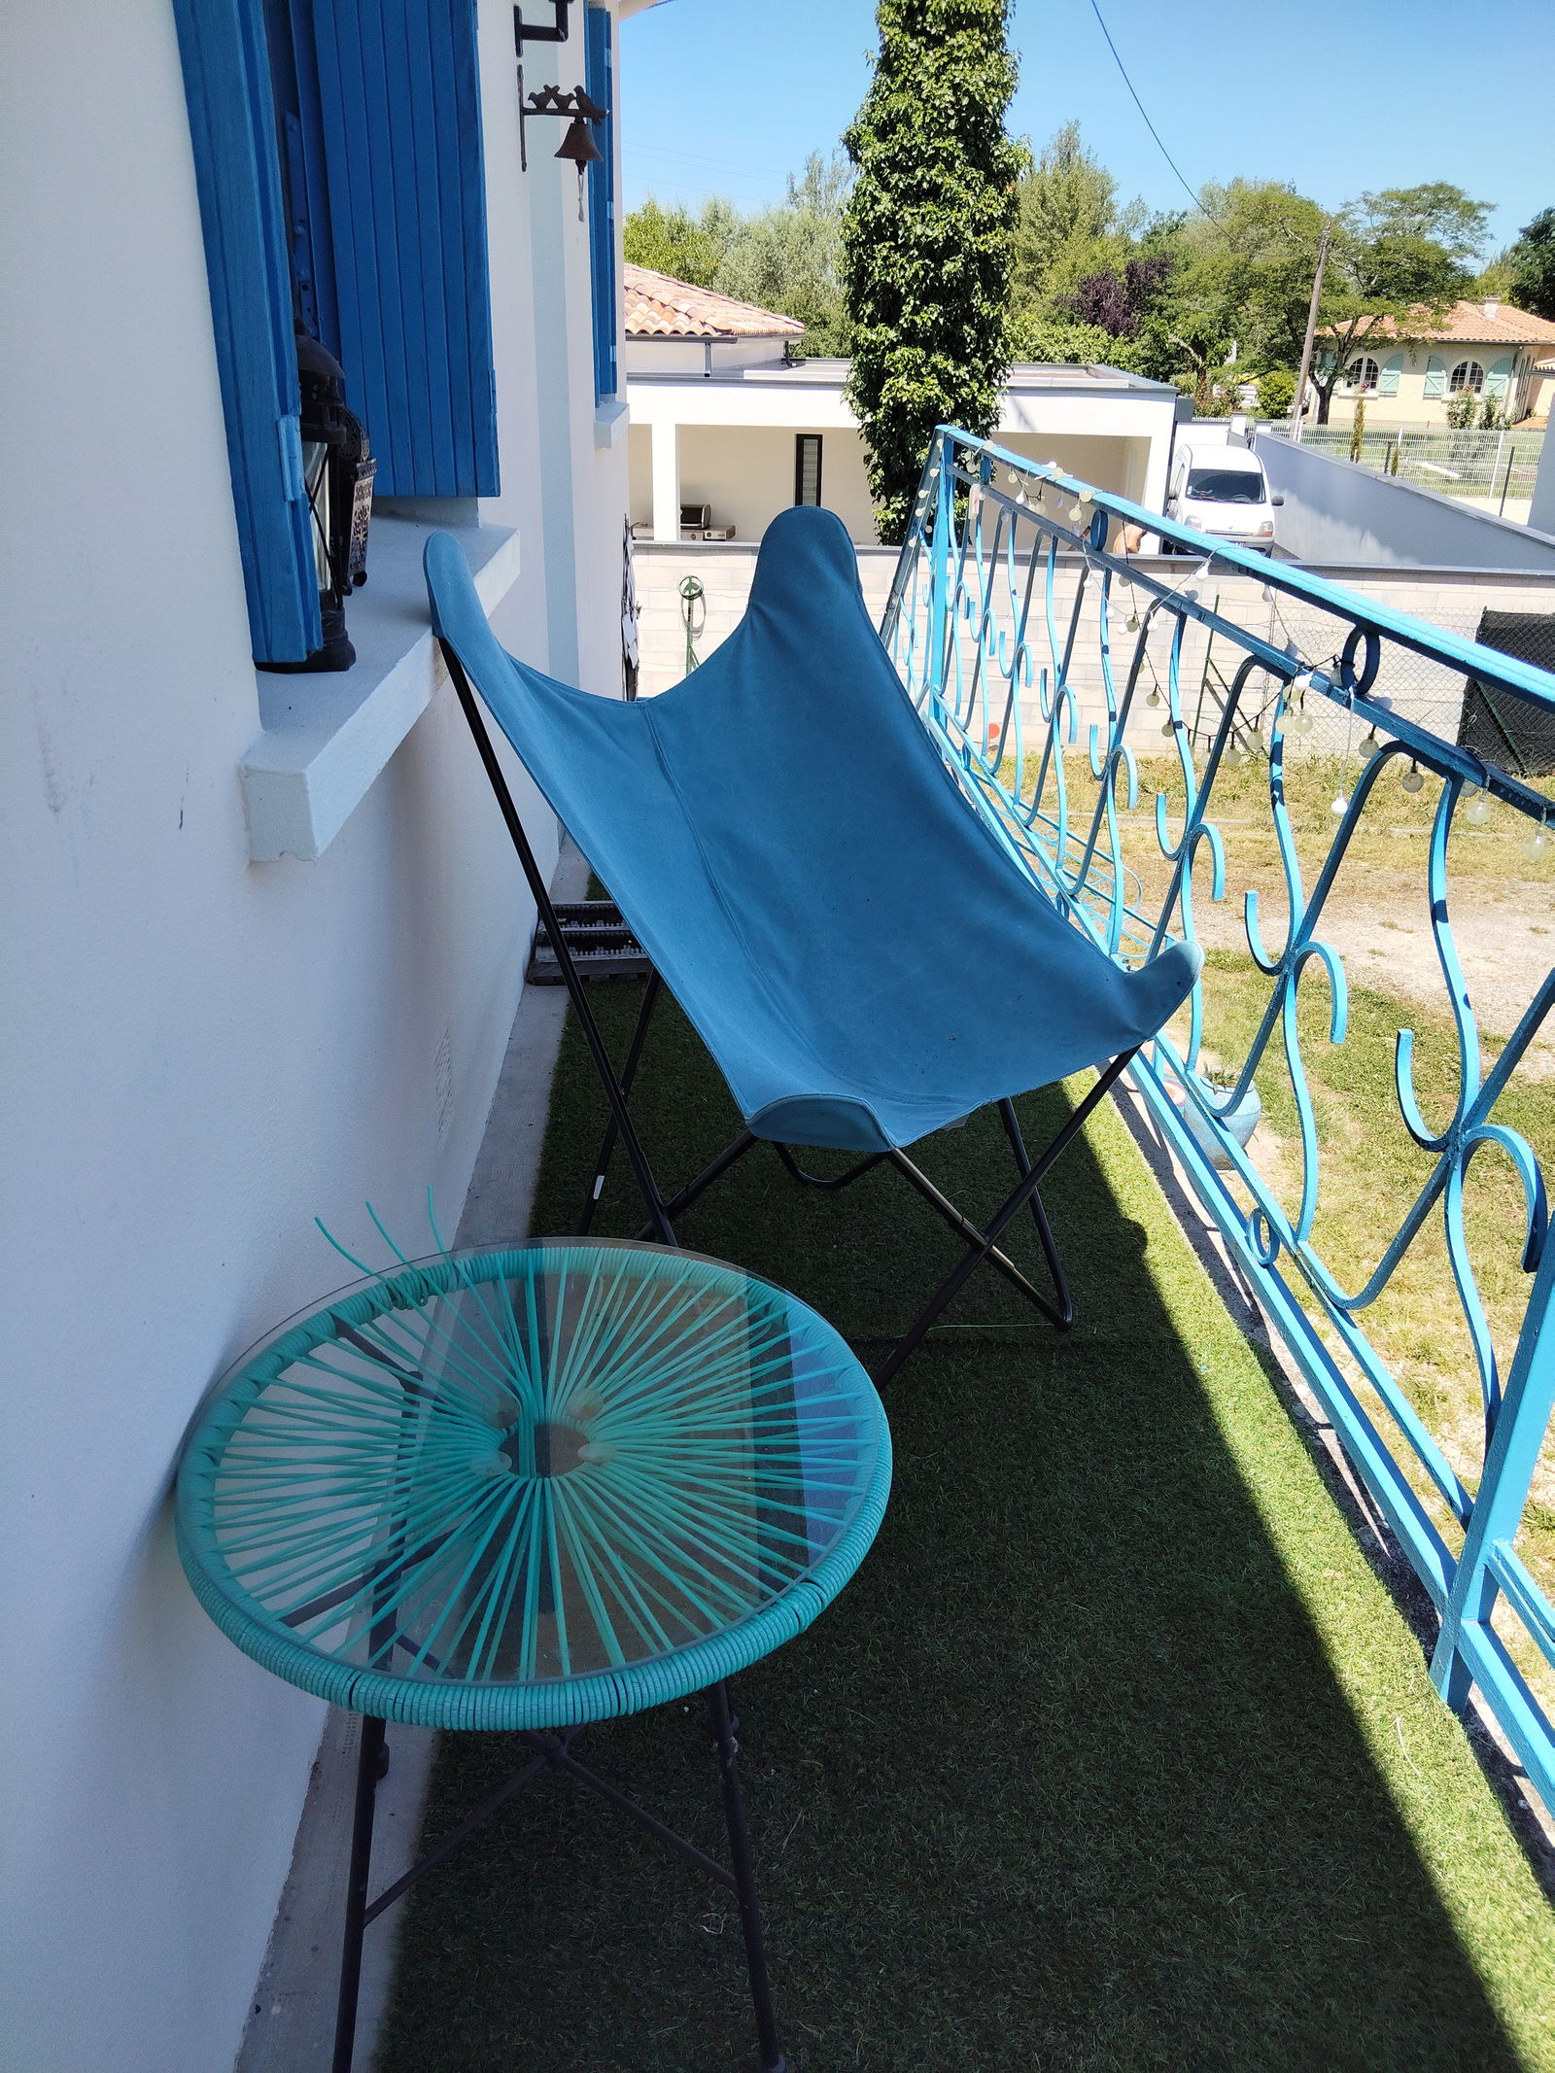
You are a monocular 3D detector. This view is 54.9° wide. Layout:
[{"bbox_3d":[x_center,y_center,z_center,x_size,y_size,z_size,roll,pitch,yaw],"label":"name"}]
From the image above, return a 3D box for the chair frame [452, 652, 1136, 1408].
[{"bbox_3d":[0.037,-0.057,1.800,0.640,0.972,0.704,-20,33,-38],"label":"chair frame"}]

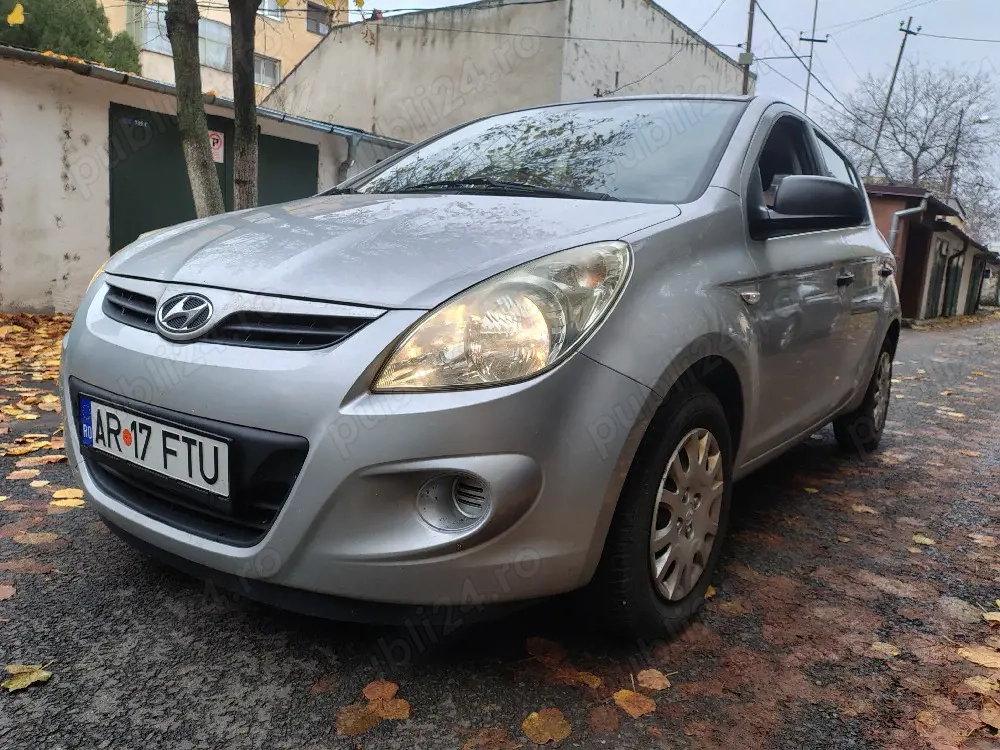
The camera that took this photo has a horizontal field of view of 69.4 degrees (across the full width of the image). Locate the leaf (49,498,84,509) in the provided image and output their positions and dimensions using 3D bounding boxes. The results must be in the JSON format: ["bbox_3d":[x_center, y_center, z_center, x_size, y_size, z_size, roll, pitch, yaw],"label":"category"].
[{"bbox_3d":[-1.532,0.454,2.561,0.122,0.008,0.074,4,9,19],"label":"leaf"}]

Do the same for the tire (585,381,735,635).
[{"bbox_3d":[0.393,0.318,1.777,0.188,0.600,0.600,8,10,36],"label":"tire"}]

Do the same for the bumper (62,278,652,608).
[{"bbox_3d":[-0.531,0.118,1.767,1.690,0.600,0.640,8,10,36],"label":"bumper"}]

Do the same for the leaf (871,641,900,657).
[{"bbox_3d":[0.900,0.642,1.693,0.037,0.008,0.067,-3,9,-27],"label":"leaf"}]

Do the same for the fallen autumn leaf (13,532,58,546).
[{"bbox_3d":[-1.431,0.504,2.228,0.127,0.008,0.082,1,8,-7],"label":"fallen autumn leaf"}]

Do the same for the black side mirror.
[{"bbox_3d":[0.906,-0.478,2.110,0.245,0.180,0.220,8,10,36],"label":"black side mirror"}]

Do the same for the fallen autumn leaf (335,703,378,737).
[{"bbox_3d":[-0.271,0.655,1.380,0.078,0.008,0.101,0,8,-14],"label":"fallen autumn leaf"}]

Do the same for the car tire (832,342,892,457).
[{"bbox_3d":[1.913,0.075,3.778,0.188,0.600,0.600,8,10,36],"label":"car tire"}]

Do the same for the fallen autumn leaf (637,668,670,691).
[{"bbox_3d":[0.335,0.649,1.539,0.062,0.008,0.073,9,11,42],"label":"fallen autumn leaf"}]

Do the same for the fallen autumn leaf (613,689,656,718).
[{"bbox_3d":[0.272,0.659,1.455,0.062,0.008,0.089,-2,9,-25],"label":"fallen autumn leaf"}]

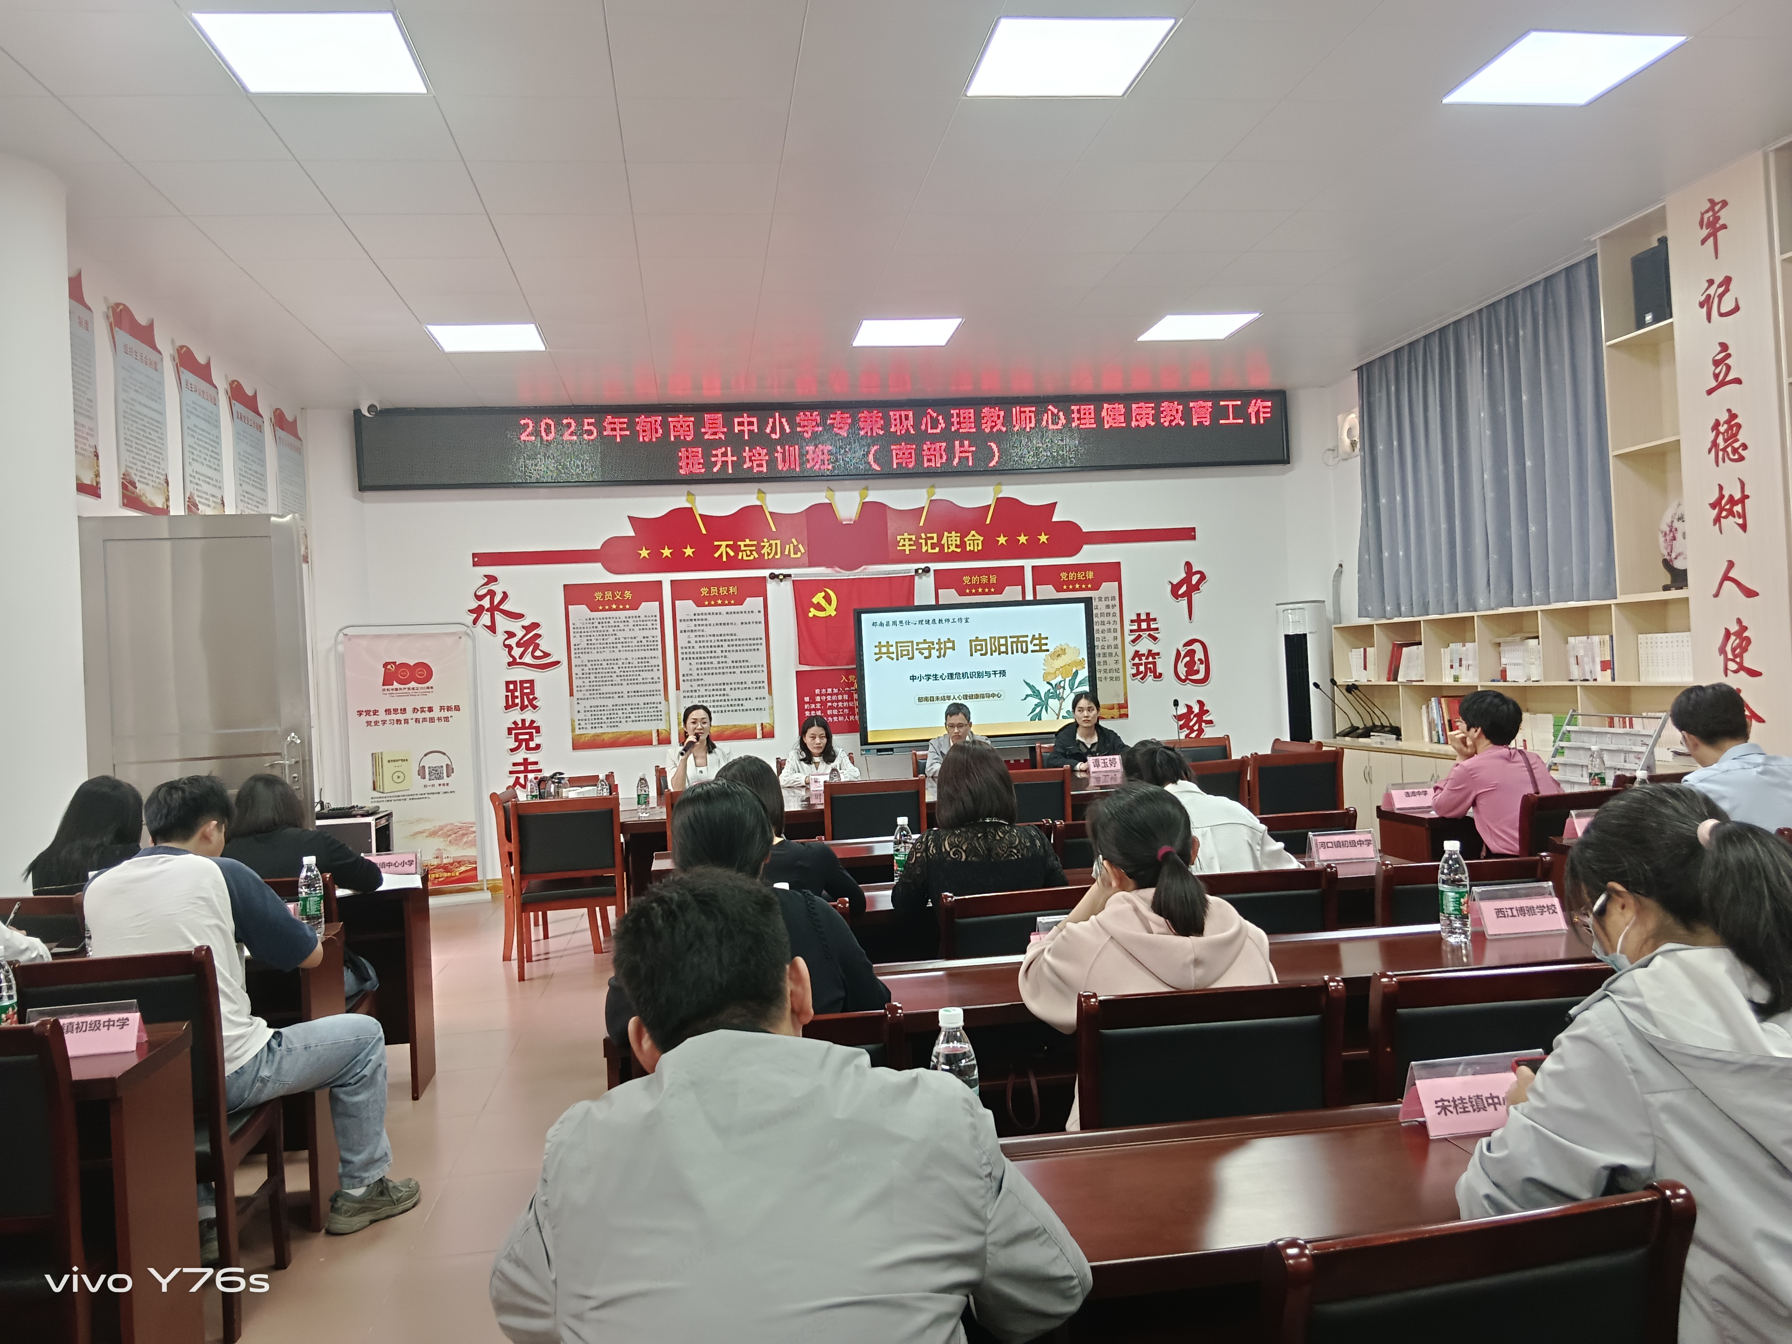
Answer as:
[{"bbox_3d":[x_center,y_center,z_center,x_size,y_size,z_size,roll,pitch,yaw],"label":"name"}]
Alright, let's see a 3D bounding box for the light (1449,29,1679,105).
[{"bbox_3d":[2.366,-2.151,4.810,0.595,0.030,0.595,-3,0,-8],"label":"light"}]

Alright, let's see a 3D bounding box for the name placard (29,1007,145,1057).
[{"bbox_3d":[-1.605,0.702,2.660,0.200,0.095,0.095,-3,0,-8],"label":"name placard"}]

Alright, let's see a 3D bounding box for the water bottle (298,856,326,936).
[{"bbox_3d":[-1.651,0.635,3.805,0.066,0.226,0.066,-3,0,-8],"label":"water bottle"}]

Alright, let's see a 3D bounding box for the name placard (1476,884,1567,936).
[{"bbox_3d":[1.385,0.534,3.001,0.200,0.094,0.076,-3,0,-10],"label":"name placard"}]

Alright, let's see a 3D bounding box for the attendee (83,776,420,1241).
[{"bbox_3d":[-1.694,0.890,3.549,0.690,1.265,0.790,-3,0,3],"label":"attendee"}]

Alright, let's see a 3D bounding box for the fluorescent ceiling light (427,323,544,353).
[{"bbox_3d":[-2.384,-1.966,7.894,0.610,0.030,0.600,-3,0,-8],"label":"fluorescent ceiling light"}]

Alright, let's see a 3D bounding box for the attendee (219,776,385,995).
[{"bbox_3d":[-1.960,0.918,4.354,0.530,1.180,0.750,-3,0,-4],"label":"attendee"}]

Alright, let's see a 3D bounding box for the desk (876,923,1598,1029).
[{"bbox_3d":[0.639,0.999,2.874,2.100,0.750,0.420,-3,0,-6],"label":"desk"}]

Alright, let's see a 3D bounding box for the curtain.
[{"bbox_3d":[3.585,-1.298,8.531,0.130,1.810,2.750,-3,0,-8],"label":"curtain"}]

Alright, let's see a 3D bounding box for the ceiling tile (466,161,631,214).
[{"bbox_3d":[-1.379,-1.954,5.424,0.600,0.020,0.600,-3,0,-8],"label":"ceiling tile"}]

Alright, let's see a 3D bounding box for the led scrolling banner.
[{"bbox_3d":[-0.377,-1.723,10.001,6.901,0.570,0.120,-3,0,-8],"label":"led scrolling banner"}]

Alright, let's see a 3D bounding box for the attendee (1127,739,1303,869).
[{"bbox_3d":[0.906,0.784,3.760,0.515,1.192,0.707,-3,0,-16],"label":"attendee"}]

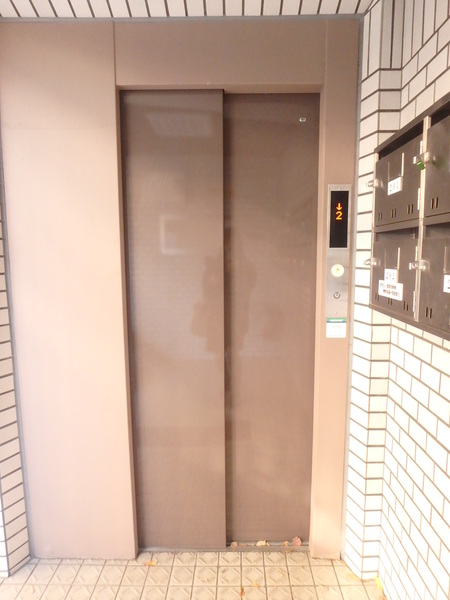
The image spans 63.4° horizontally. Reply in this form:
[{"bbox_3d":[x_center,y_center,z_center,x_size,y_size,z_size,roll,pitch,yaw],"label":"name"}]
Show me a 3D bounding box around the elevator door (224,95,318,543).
[{"bbox_3d":[0.189,0.153,1.623,0.411,2.010,0.045,0,7,0],"label":"elevator door"}]

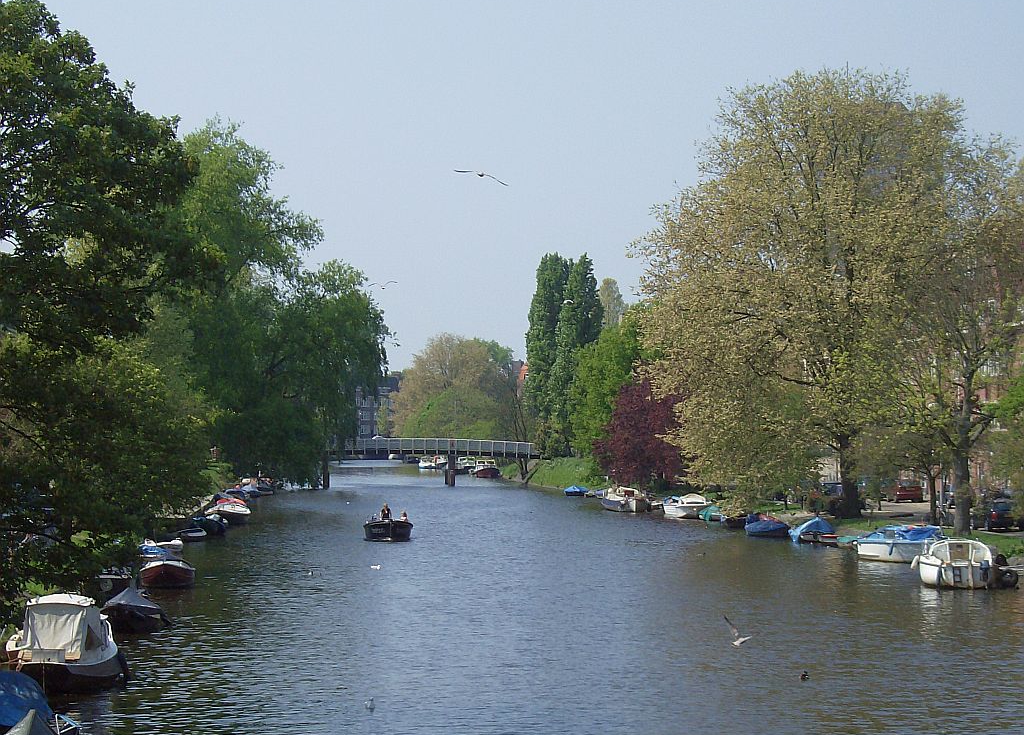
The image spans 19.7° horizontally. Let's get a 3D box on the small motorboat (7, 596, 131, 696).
[{"bbox_3d":[-10.250,6.138,67.501,2.350,2.050,6.000,0,-1,-2],"label":"small motorboat"}]

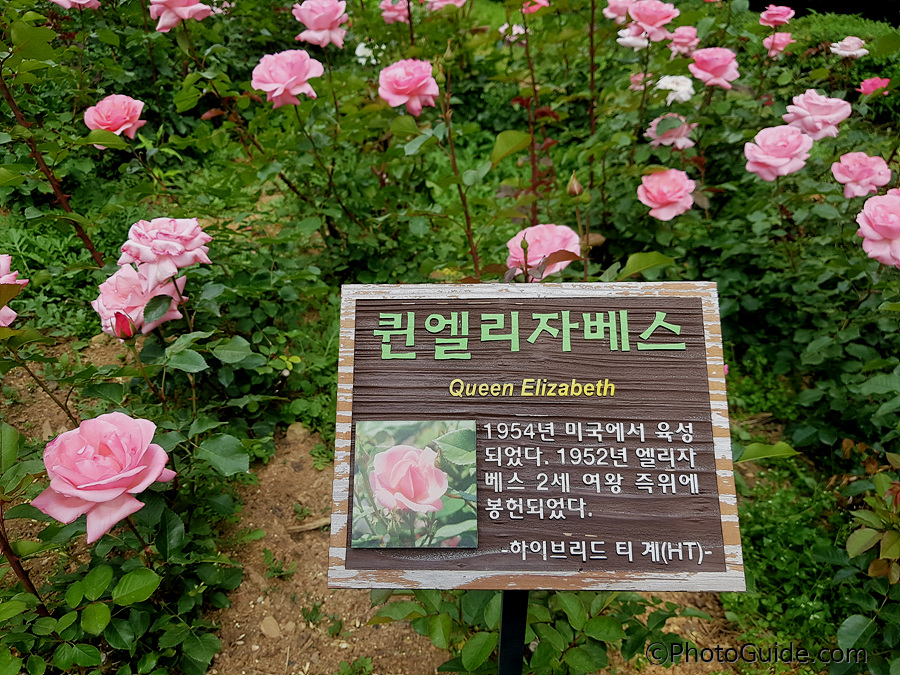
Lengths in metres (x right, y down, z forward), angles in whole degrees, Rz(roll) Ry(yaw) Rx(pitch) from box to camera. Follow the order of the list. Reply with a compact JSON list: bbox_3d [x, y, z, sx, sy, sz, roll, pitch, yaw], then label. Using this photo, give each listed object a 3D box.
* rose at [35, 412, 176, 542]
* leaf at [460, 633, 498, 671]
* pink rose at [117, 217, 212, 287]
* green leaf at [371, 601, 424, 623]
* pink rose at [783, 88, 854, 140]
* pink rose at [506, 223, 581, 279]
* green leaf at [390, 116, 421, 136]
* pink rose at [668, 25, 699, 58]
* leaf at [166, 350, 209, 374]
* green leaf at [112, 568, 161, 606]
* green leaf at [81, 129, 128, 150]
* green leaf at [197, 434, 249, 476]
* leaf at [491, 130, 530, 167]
[{"bbox_3d":[-0.266,0.105,0.530,0.110,0.066,0.103,-11,40,-19],"label":"rose"},{"bbox_3d":[0.037,0.390,0.840,0.033,0.010,0.055,34,63,23],"label":"leaf"},{"bbox_3d":[-0.328,-0.099,0.780,0.104,0.060,0.104,-13,42,-21],"label":"pink rose"},{"bbox_3d":[-0.062,0.324,0.800,0.067,0.013,0.037,-5,35,-9],"label":"green leaf"},{"bbox_3d":[0.544,-0.330,1.000,0.098,0.060,0.098,15,43,24],"label":"pink rose"},{"bbox_3d":[0.122,-0.117,0.900,0.099,0.063,0.092,3,45,5],"label":"pink rose"},{"bbox_3d":[-0.067,-0.318,1.020,0.049,0.010,0.031,23,75,3],"label":"green leaf"},{"bbox_3d":[0.593,-0.753,1.720,0.073,0.070,0.070,5,45,9],"label":"pink rose"},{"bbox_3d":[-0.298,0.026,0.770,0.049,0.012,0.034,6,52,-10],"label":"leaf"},{"bbox_3d":[-0.325,0.259,0.700,0.047,0.010,0.029,-20,61,-30],"label":"green leaf"},{"bbox_3d":[-0.450,-0.258,0.880,0.059,0.012,0.034,0,56,-15],"label":"green leaf"},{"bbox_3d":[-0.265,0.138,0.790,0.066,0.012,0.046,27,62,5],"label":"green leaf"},{"bbox_3d":[0.085,-0.266,0.950,0.072,0.012,0.040,-35,76,-6],"label":"leaf"}]

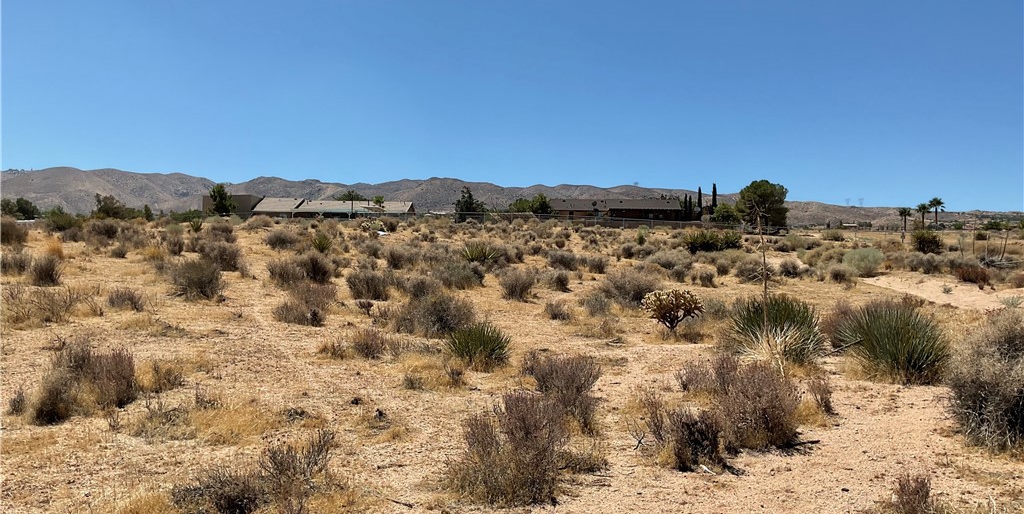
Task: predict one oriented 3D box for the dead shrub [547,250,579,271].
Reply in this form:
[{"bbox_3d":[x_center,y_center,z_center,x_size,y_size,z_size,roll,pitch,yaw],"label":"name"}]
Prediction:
[{"bbox_3d":[1.433,0.091,24.365,0.908,0.608,0.817,0,3,3],"label":"dead shrub"}]

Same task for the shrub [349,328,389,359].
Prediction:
[{"bbox_3d":[-1.592,0.957,9.595,0.422,0.339,0.380,0,3,-9],"label":"shrub"}]

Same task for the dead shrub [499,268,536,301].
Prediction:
[{"bbox_3d":[0.099,0.483,15.399,0.660,0.590,0.612,0,3,0],"label":"dead shrub"}]

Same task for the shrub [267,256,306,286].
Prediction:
[{"bbox_3d":[-4.959,0.307,18.768,0.805,0.592,0.747,-1,3,-15],"label":"shrub"}]

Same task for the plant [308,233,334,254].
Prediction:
[{"bbox_3d":[-6.644,-0.492,30.095,0.804,0.729,0.764,-1,3,-12],"label":"plant"}]

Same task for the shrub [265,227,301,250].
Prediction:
[{"bbox_3d":[-8.293,-0.674,31.154,1.301,0.788,1.171,-1,3,-15],"label":"shrub"}]

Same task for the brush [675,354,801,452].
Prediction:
[{"bbox_3d":[1.621,1.001,6.156,0.882,0.592,0.793,1,3,15],"label":"brush"}]

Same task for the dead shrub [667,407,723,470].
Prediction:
[{"bbox_3d":[1.161,1.161,5.464,0.342,0.362,0.307,1,3,12],"label":"dead shrub"}]

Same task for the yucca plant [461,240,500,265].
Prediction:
[{"bbox_3d":[-0.900,-0.146,24.644,1.142,0.704,1.085,0,3,-2],"label":"yucca plant"}]

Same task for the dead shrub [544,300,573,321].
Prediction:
[{"bbox_3d":[0.702,0.801,12.961,0.421,0.318,0.379,0,3,3],"label":"dead shrub"}]

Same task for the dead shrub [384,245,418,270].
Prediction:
[{"bbox_3d":[-3.080,0.004,23.900,0.918,0.651,0.852,0,3,-7],"label":"dead shrub"}]

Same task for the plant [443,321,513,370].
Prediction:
[{"bbox_3d":[-0.356,0.926,8.948,0.682,0.463,0.648,0,3,-2],"label":"plant"}]

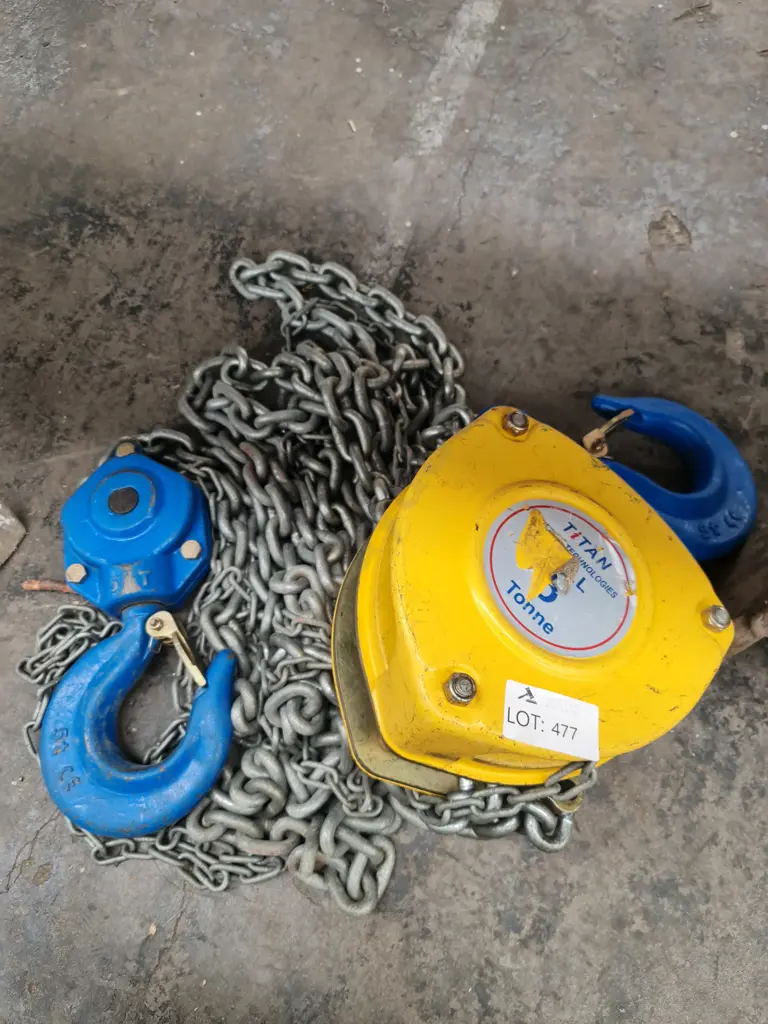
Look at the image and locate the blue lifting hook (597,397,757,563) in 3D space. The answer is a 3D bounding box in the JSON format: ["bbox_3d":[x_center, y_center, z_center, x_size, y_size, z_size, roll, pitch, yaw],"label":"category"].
[{"bbox_3d":[0.221,-0.025,0.602,0.176,0.040,0.144,9,55,-20],"label":"blue lifting hook"}]

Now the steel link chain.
[{"bbox_3d":[-0.070,-0.008,0.618,0.430,0.110,0.590,4,65,0],"label":"steel link chain"}]

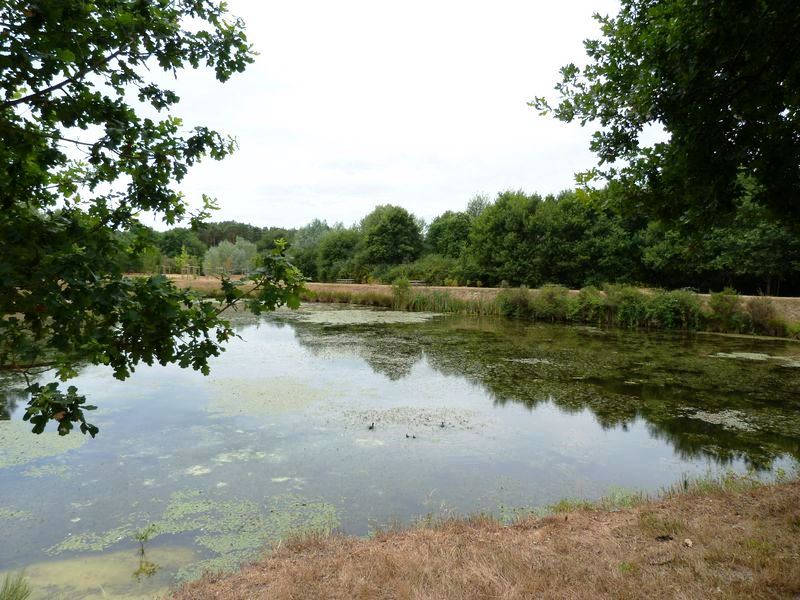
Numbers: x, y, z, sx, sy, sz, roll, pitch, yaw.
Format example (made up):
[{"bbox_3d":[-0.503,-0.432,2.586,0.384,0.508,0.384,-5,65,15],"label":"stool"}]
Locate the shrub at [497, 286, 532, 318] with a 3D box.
[{"bbox_3d":[7.233,0.158,36.500,2.229,1.961,2.115,0,3,0],"label":"shrub"}]

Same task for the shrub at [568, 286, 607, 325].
[{"bbox_3d":[10.871,0.319,33.500,2.159,2.137,2.049,0,3,0],"label":"shrub"}]

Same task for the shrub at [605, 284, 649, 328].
[{"bbox_3d":[12.152,0.349,31.000,2.313,2.290,2.195,0,3,0],"label":"shrub"}]

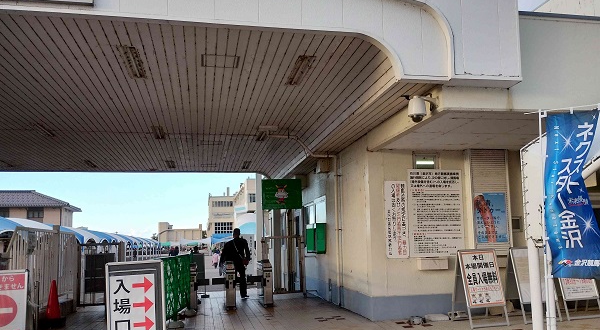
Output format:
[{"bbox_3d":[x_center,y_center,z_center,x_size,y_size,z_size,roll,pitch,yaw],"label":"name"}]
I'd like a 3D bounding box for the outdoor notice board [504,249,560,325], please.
[{"bbox_3d":[3.598,1.880,7.684,0.620,1.100,0.600,0,-7,-11],"label":"outdoor notice board"}]

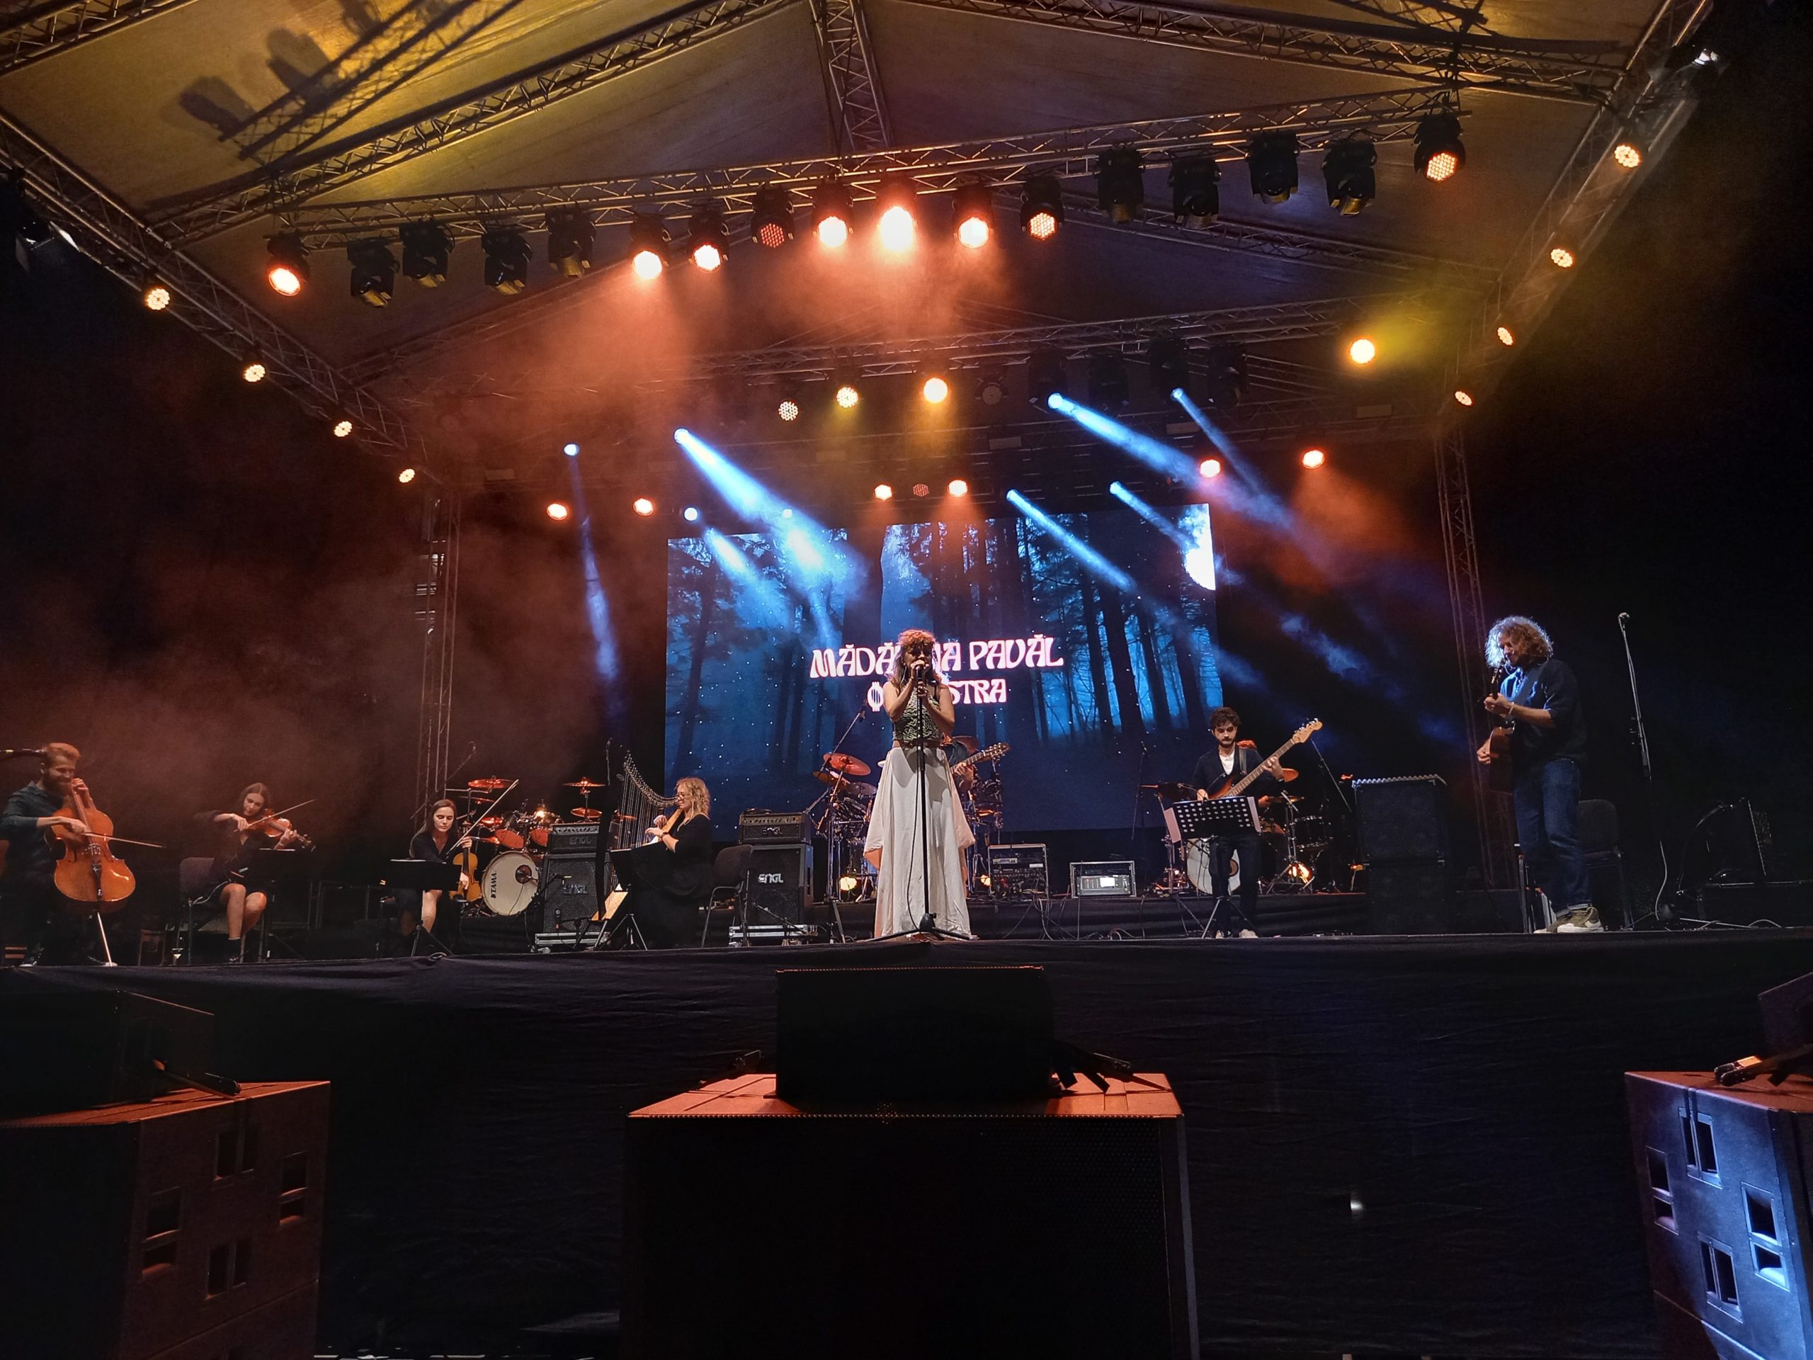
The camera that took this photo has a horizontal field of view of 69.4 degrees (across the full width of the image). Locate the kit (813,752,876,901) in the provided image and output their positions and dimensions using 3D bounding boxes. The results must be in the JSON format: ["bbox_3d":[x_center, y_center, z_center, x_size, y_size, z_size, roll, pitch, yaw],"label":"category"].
[{"bbox_3d":[-0.014,1.416,12.913,1.750,1.460,1.400,-3,-12,8],"label":"kit"}]

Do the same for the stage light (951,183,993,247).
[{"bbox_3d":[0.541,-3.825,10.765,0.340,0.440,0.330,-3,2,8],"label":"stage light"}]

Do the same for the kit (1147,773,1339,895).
[{"bbox_3d":[3.246,1.484,12.635,1.750,1.170,1.400,-3,-12,8],"label":"kit"}]

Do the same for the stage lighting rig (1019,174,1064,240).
[{"bbox_3d":[1.080,-3.791,10.500,0.340,0.430,0.300,-3,-12,6],"label":"stage lighting rig"}]

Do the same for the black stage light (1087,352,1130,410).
[{"bbox_3d":[2.078,-3.079,13.500,0.370,0.480,0.330,-3,-12,6],"label":"black stage light"}]

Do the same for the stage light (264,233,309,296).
[{"bbox_3d":[-5.401,-3.625,11.412,0.350,0.460,0.280,-2,-12,4],"label":"stage light"}]

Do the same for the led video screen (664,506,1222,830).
[{"bbox_3d":[0.351,-0.074,16.052,6.856,3.892,0.180,-3,-12,8],"label":"led video screen"}]

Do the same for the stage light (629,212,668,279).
[{"bbox_3d":[-2.200,-3.706,11.174,0.350,0.460,0.280,-1,-12,-2],"label":"stage light"}]

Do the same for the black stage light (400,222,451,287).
[{"bbox_3d":[-4.126,-3.654,11.234,0.370,0.490,0.290,-3,-12,8],"label":"black stage light"}]

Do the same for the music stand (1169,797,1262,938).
[{"bbox_3d":[2.081,1.286,8.850,0.550,0.950,0.450,-7,-14,25],"label":"music stand"}]

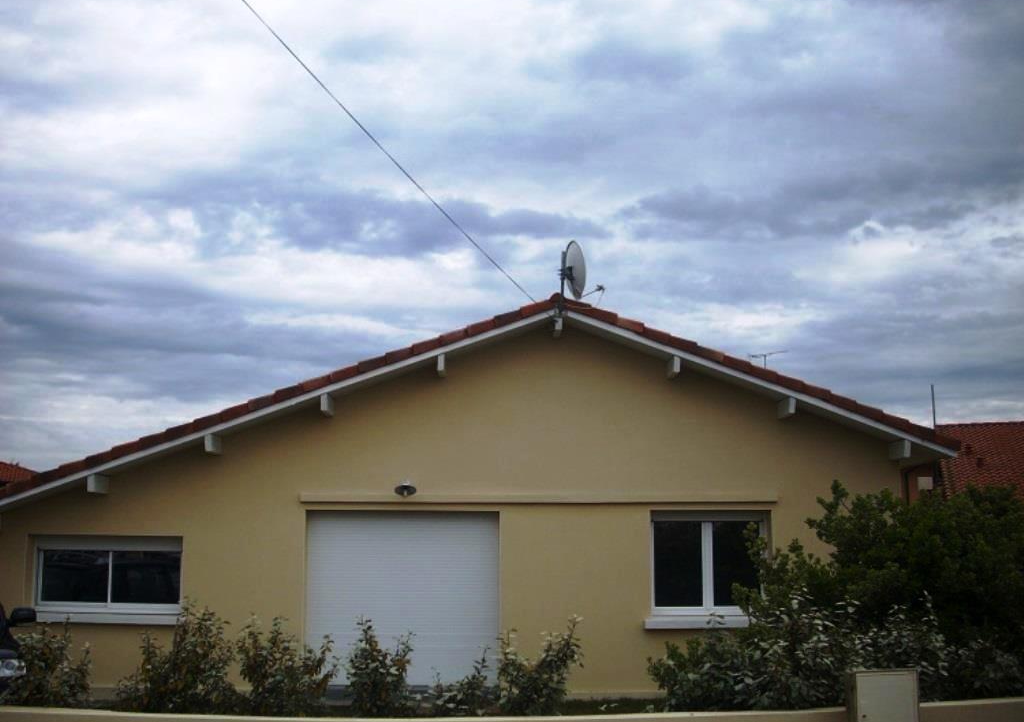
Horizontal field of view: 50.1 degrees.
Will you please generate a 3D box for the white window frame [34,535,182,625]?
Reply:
[{"bbox_3d":[-4.919,2.672,13.344,1.840,1.076,0.160,0,-9,0],"label":"white window frame"}]

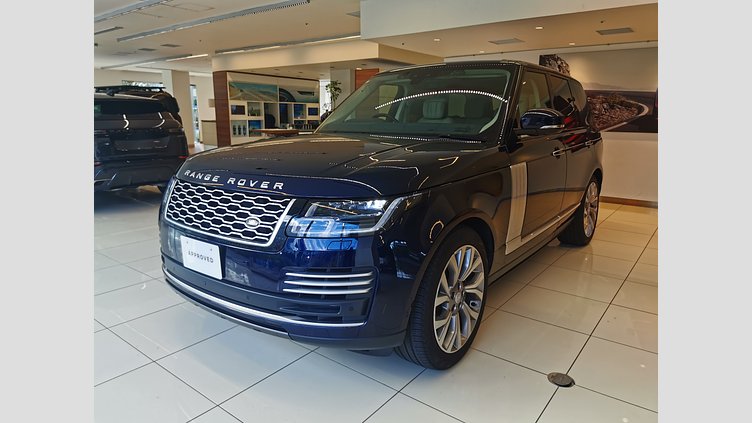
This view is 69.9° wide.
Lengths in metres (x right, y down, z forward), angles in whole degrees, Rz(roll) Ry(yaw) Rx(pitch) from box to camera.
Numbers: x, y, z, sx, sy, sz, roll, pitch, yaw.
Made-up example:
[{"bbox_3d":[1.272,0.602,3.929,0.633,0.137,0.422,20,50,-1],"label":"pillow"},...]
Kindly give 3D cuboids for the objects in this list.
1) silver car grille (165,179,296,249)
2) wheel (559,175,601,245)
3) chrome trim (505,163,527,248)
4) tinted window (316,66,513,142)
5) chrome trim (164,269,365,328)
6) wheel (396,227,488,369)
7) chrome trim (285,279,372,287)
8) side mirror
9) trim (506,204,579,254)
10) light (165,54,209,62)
[{"bbox_3d":[-0.781,0.000,2.706,0.930,0.220,0.150,9,15,34],"label":"silver car grille"},{"bbox_3d":[1.991,-0.040,5.290,0.280,0.780,0.780,9,15,34],"label":"wheel"},{"bbox_3d":[0.899,-0.040,3.463,0.050,0.540,0.310,9,15,34],"label":"chrome trim"},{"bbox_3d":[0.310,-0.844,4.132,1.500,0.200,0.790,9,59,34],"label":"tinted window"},{"bbox_3d":[-0.759,0.441,2.845,1.550,0.100,0.330,9,15,34],"label":"chrome trim"},{"bbox_3d":[0.332,0.452,2.934,0.280,0.780,0.780,9,15,34],"label":"wheel"},{"bbox_3d":[-0.223,0.333,2.513,0.410,0.040,0.090,0,12,-2],"label":"chrome trim"},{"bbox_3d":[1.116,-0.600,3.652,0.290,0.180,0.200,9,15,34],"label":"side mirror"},{"bbox_3d":[1.329,0.089,4.117,0.050,0.090,1.780,9,15,34],"label":"trim"},{"bbox_3d":[-5.033,-4.064,14.300,2.100,0.080,0.160,10,15,36],"label":"light"}]

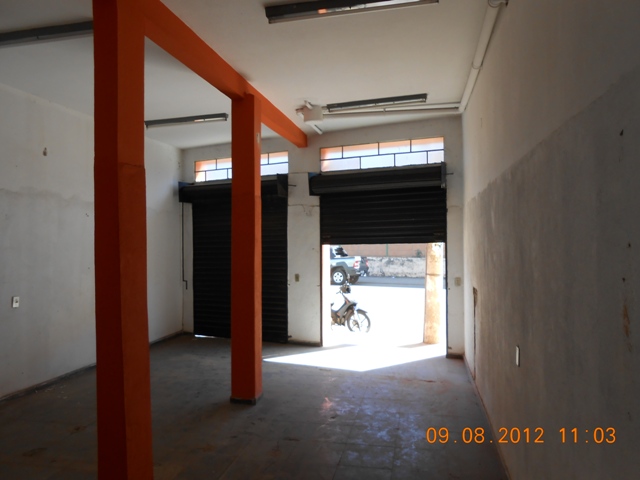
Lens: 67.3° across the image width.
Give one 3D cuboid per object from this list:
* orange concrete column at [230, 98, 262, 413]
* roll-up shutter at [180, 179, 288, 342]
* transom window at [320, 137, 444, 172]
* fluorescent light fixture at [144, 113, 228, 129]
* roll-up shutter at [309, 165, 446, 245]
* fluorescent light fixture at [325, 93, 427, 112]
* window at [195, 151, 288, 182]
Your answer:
[{"bbox_3d":[-0.777,0.103,5.085,0.251,3.176,0.256,0,0,12],"label":"orange concrete column"},{"bbox_3d":[-1.488,0.338,8.243,2.010,2.747,0.371,-1,0,25],"label":"roll-up shutter"},{"bbox_3d":[0.913,-1.285,7.323,1.957,0.371,0.082,-1,0,25],"label":"transom window"},{"bbox_3d":[-1.878,-1.667,6.784,1.290,0.085,0.100,-1,0,20],"label":"fluorescent light fixture"},{"bbox_3d":[0.832,-0.498,7.153,2.020,1.122,0.371,-1,0,25],"label":"roll-up shutter"},{"bbox_3d":[0.704,-1.690,5.991,1.260,0.085,0.100,-1,0,20],"label":"fluorescent light fixture"},{"bbox_3d":[-1.398,-1.265,8.411,1.960,0.376,0.082,-1,0,25],"label":"window"}]

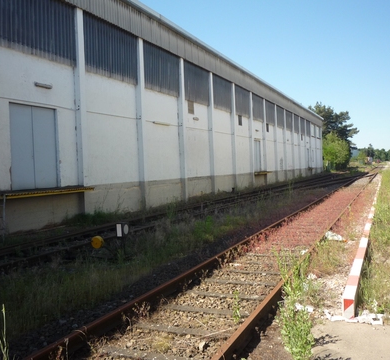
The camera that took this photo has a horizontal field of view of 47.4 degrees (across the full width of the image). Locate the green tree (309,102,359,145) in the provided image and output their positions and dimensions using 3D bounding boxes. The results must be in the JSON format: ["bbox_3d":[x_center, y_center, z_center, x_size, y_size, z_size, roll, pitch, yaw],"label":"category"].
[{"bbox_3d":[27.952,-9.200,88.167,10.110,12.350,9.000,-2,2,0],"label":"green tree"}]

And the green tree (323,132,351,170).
[{"bbox_3d":[25.617,-5.100,80.094,5.410,6.930,5.400,-2,2,0],"label":"green tree"}]

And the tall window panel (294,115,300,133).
[{"bbox_3d":[11.868,-6.435,51.672,0.150,2.000,3.600,-1,2,24],"label":"tall window panel"}]

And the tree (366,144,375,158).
[{"bbox_3d":[77.265,-11.097,195.122,4.390,9.020,4.390,-2,2,0],"label":"tree"}]

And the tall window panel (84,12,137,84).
[{"bbox_3d":[-3.182,-4.944,17.247,0.150,2.080,3.700,-1,2,24],"label":"tall window panel"}]

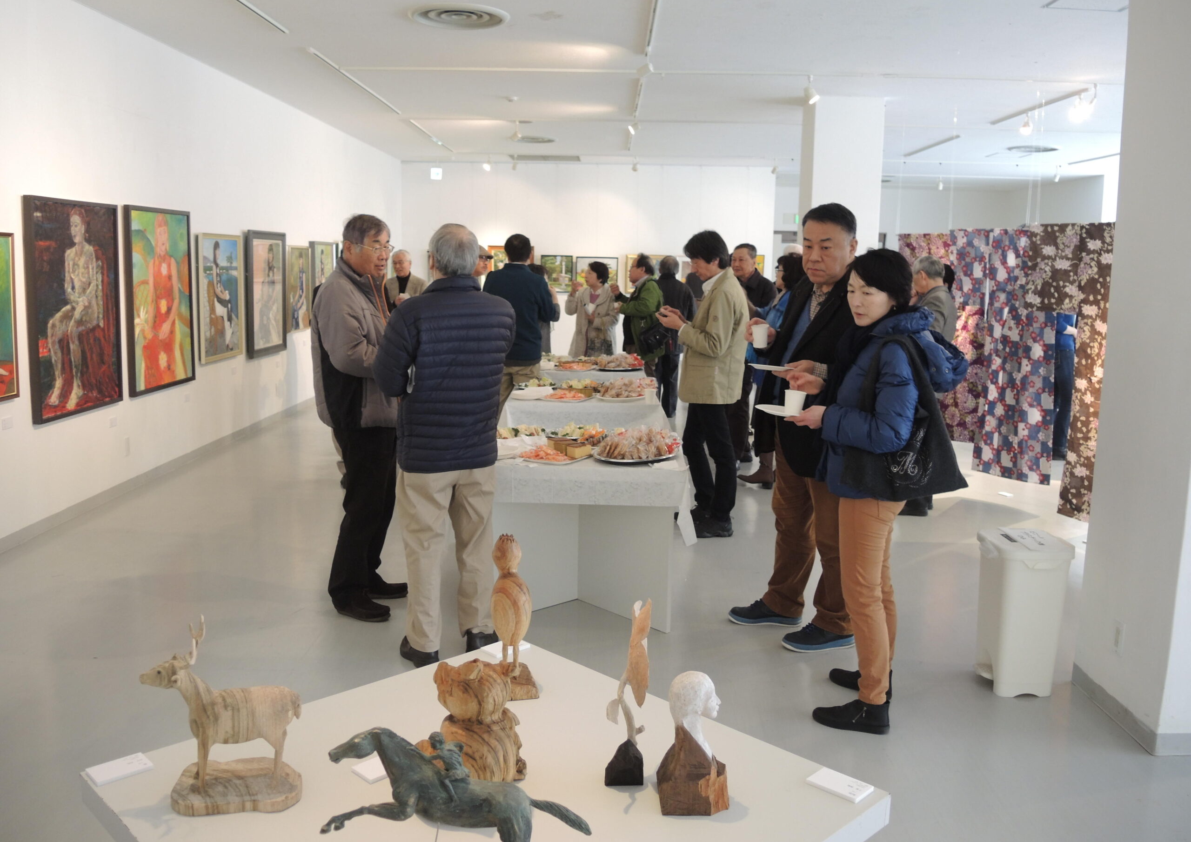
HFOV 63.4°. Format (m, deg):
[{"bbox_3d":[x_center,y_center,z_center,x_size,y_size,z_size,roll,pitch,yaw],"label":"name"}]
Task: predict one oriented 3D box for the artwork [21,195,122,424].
[{"bbox_3d":[-3.041,-0.662,5.661,0.055,1.240,0.900,3,10,0],"label":"artwork"}]

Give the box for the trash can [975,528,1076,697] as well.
[{"bbox_3d":[1.544,0.694,3.539,0.290,0.555,0.270,1,9,2],"label":"trash can"}]

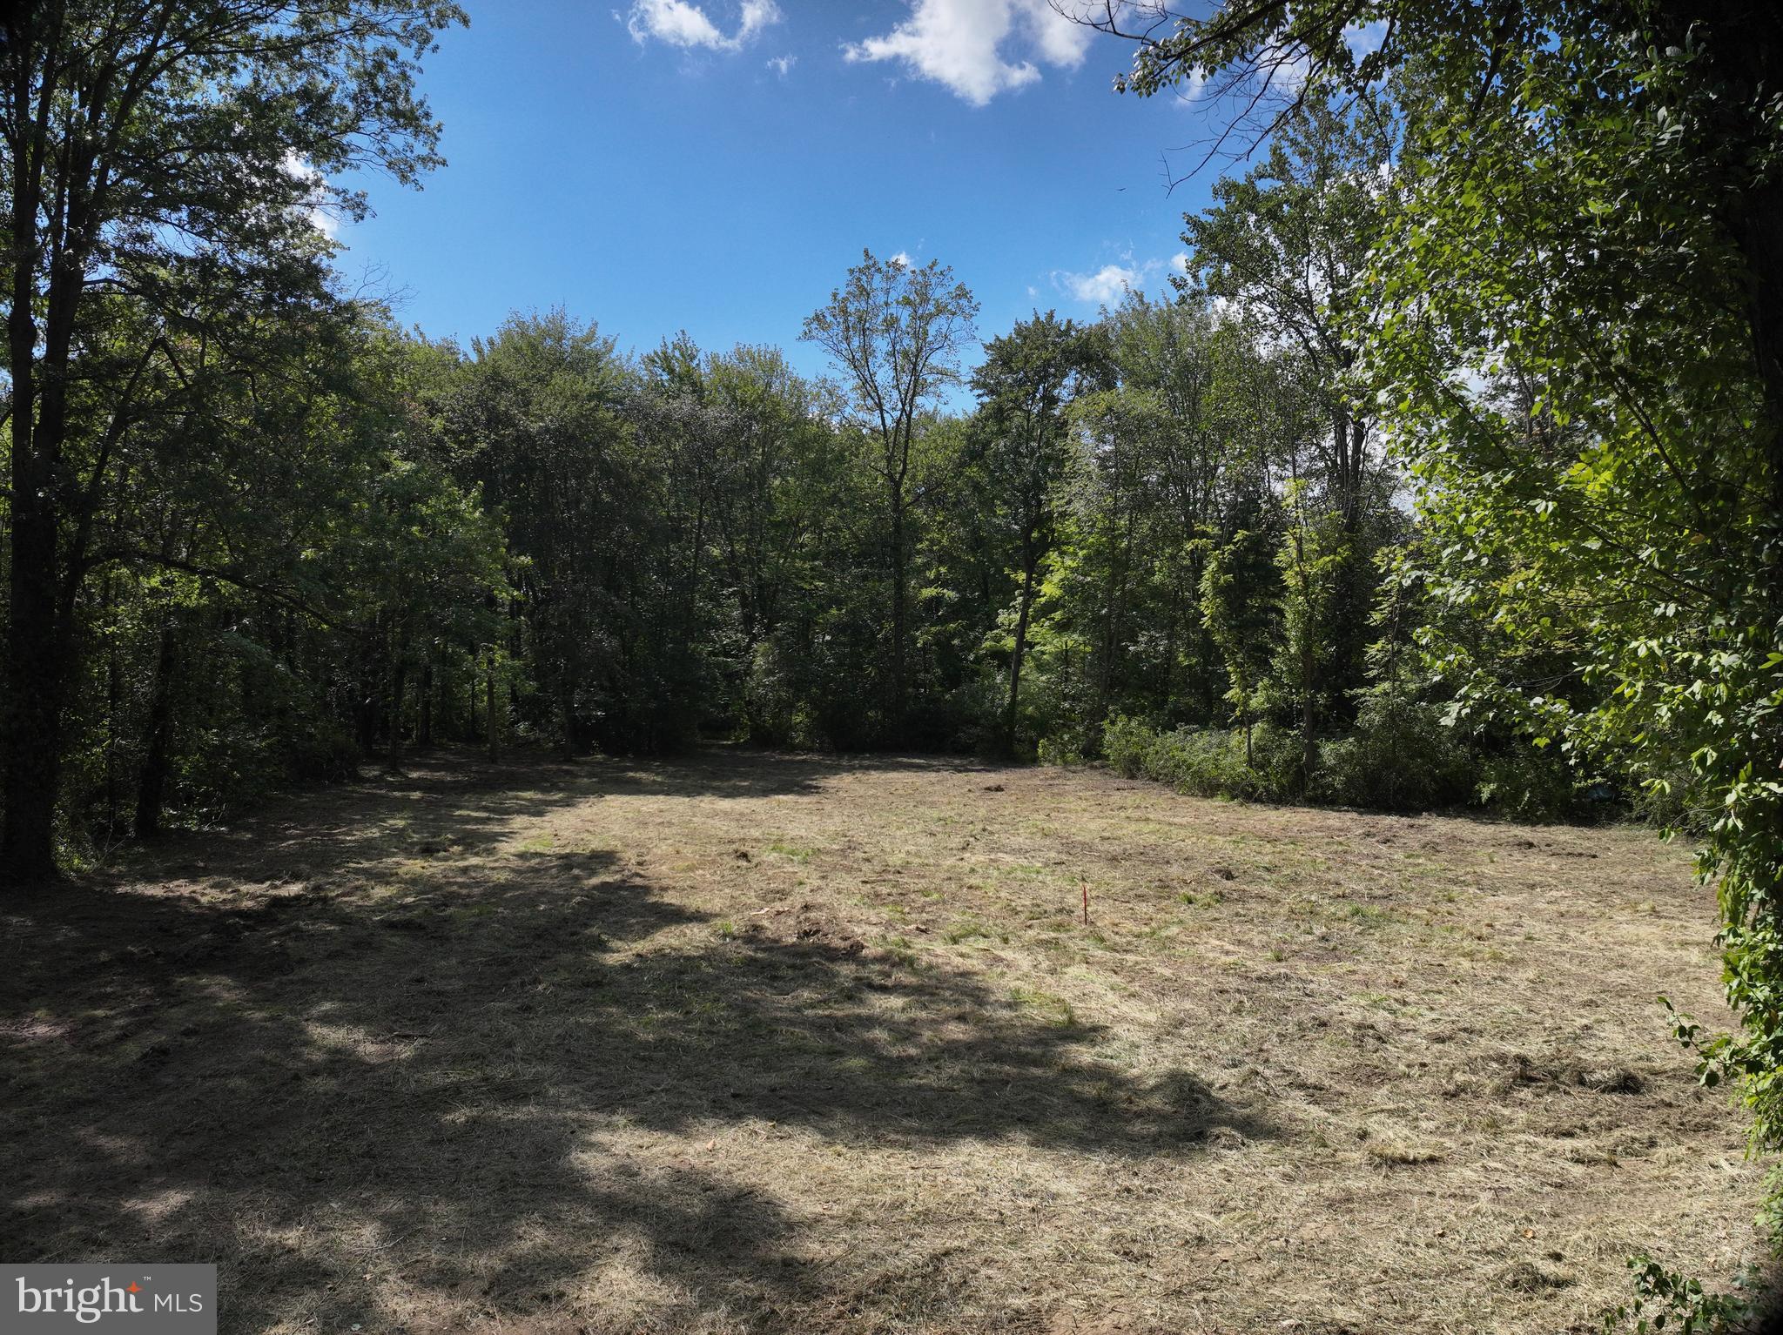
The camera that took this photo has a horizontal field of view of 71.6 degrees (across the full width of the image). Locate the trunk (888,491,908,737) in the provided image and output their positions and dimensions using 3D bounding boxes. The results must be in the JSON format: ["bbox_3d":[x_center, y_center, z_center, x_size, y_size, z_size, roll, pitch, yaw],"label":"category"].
[{"bbox_3d":[0.302,-1.935,52.000,0.500,10.550,0.500,-1,0,0],"label":"trunk"}]

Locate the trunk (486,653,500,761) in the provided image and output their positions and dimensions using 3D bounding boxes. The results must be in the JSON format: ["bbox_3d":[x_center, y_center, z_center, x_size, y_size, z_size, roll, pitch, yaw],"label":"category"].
[{"bbox_3d":[-14.522,1.446,45.000,0.290,4.010,0.290,-1,0,0],"label":"trunk"}]

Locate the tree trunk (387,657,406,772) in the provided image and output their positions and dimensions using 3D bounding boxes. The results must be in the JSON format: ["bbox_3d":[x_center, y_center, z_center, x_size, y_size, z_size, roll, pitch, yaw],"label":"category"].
[{"bbox_3d":[-16.609,1.544,41.500,0.330,3.840,0.330,3,0,-22],"label":"tree trunk"}]

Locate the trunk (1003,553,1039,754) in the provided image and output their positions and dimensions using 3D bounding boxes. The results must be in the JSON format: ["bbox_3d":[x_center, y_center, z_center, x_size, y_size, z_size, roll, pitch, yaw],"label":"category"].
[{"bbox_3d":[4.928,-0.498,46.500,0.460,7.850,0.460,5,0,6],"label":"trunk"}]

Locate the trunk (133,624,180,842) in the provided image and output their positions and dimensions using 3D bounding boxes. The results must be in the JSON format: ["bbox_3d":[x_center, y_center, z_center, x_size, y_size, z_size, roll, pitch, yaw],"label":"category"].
[{"bbox_3d":[-15.411,1.363,26.000,0.460,4.570,0.460,6,0,-30],"label":"trunk"}]

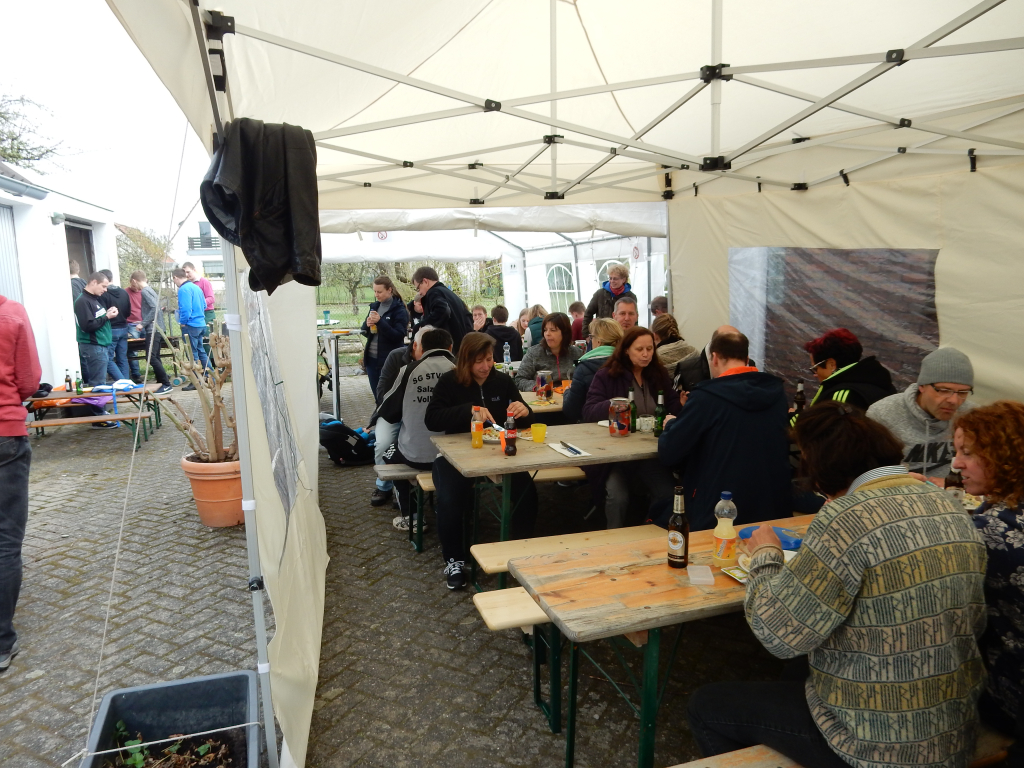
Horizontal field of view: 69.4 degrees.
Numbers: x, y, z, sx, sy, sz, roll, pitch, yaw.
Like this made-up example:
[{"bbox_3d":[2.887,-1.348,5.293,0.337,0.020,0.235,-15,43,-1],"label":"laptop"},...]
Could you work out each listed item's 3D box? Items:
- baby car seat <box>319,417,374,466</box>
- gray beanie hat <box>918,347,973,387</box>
[{"bbox_3d":[-1.435,0.501,6.450,0.680,0.430,0.440,-2,10,-11],"label":"baby car seat"},{"bbox_3d":[1.691,-0.068,2.882,0.200,0.180,0.230,2,22,1],"label":"gray beanie hat"}]

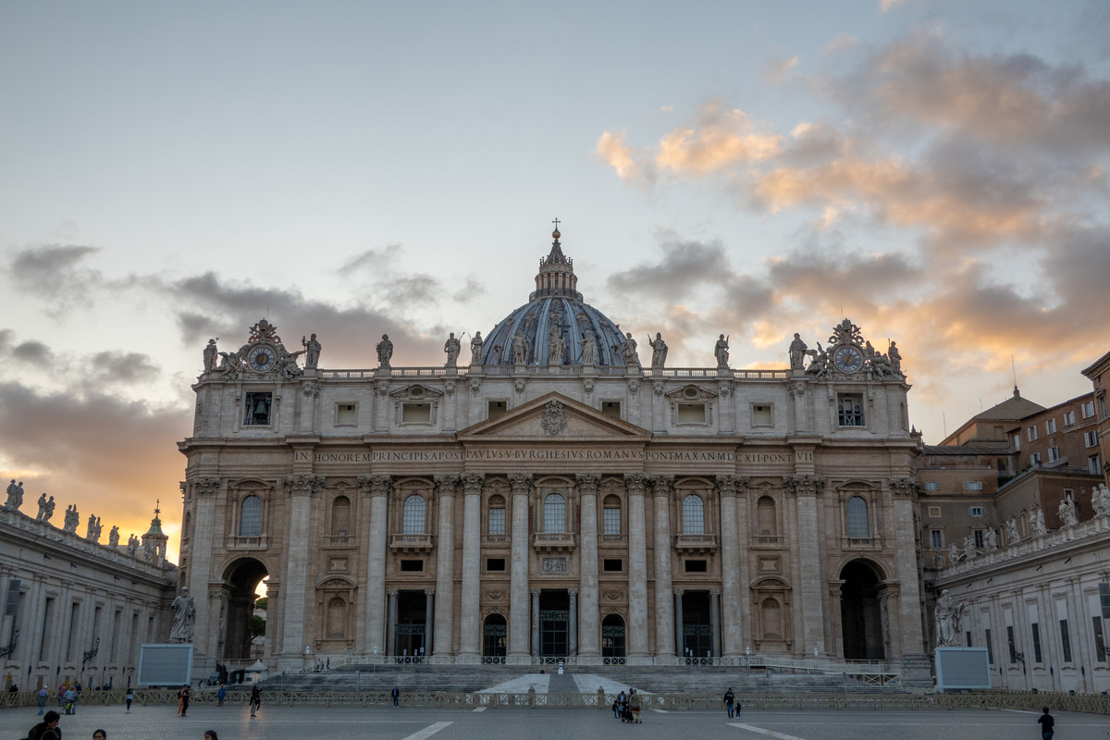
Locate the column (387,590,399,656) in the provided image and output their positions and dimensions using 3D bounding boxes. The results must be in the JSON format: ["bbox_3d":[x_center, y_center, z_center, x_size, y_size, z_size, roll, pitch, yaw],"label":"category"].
[{"bbox_3d":[-24.563,38.670,173.601,1.550,10.318,1.550,0,-16,0],"label":"column"}]

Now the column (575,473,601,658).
[{"bbox_3d":[5.420,30.680,179.200,3.700,28.620,3.700,0,-15,0],"label":"column"}]

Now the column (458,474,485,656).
[{"bbox_3d":[-13.070,30.810,179.160,3.700,28.610,3.700,0,-15,0],"label":"column"}]

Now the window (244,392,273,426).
[{"bbox_3d":[-49.080,6.560,188.810,4.410,5.570,0.900,0,-15,0],"label":"window"}]

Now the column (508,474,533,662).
[{"bbox_3d":[-5.292,29.799,174.347,3.550,28.285,3.500,0,-14,0],"label":"column"}]

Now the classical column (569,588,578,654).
[{"bbox_3d":[2.744,38.475,173.527,1.500,10.661,1.500,0,-16,0],"label":"classical column"}]

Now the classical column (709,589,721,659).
[{"bbox_3d":[24.665,39.117,175.749,1.500,10.505,1.500,0,-14,0],"label":"classical column"}]

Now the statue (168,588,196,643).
[{"bbox_3d":[-38.270,25.190,117.200,2.500,5.550,1.900,1,-16,-4],"label":"statue"}]

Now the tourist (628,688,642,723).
[{"bbox_3d":[4.250,17.660,59.870,0.450,1.700,0.600,-13,-20,40],"label":"tourist"}]

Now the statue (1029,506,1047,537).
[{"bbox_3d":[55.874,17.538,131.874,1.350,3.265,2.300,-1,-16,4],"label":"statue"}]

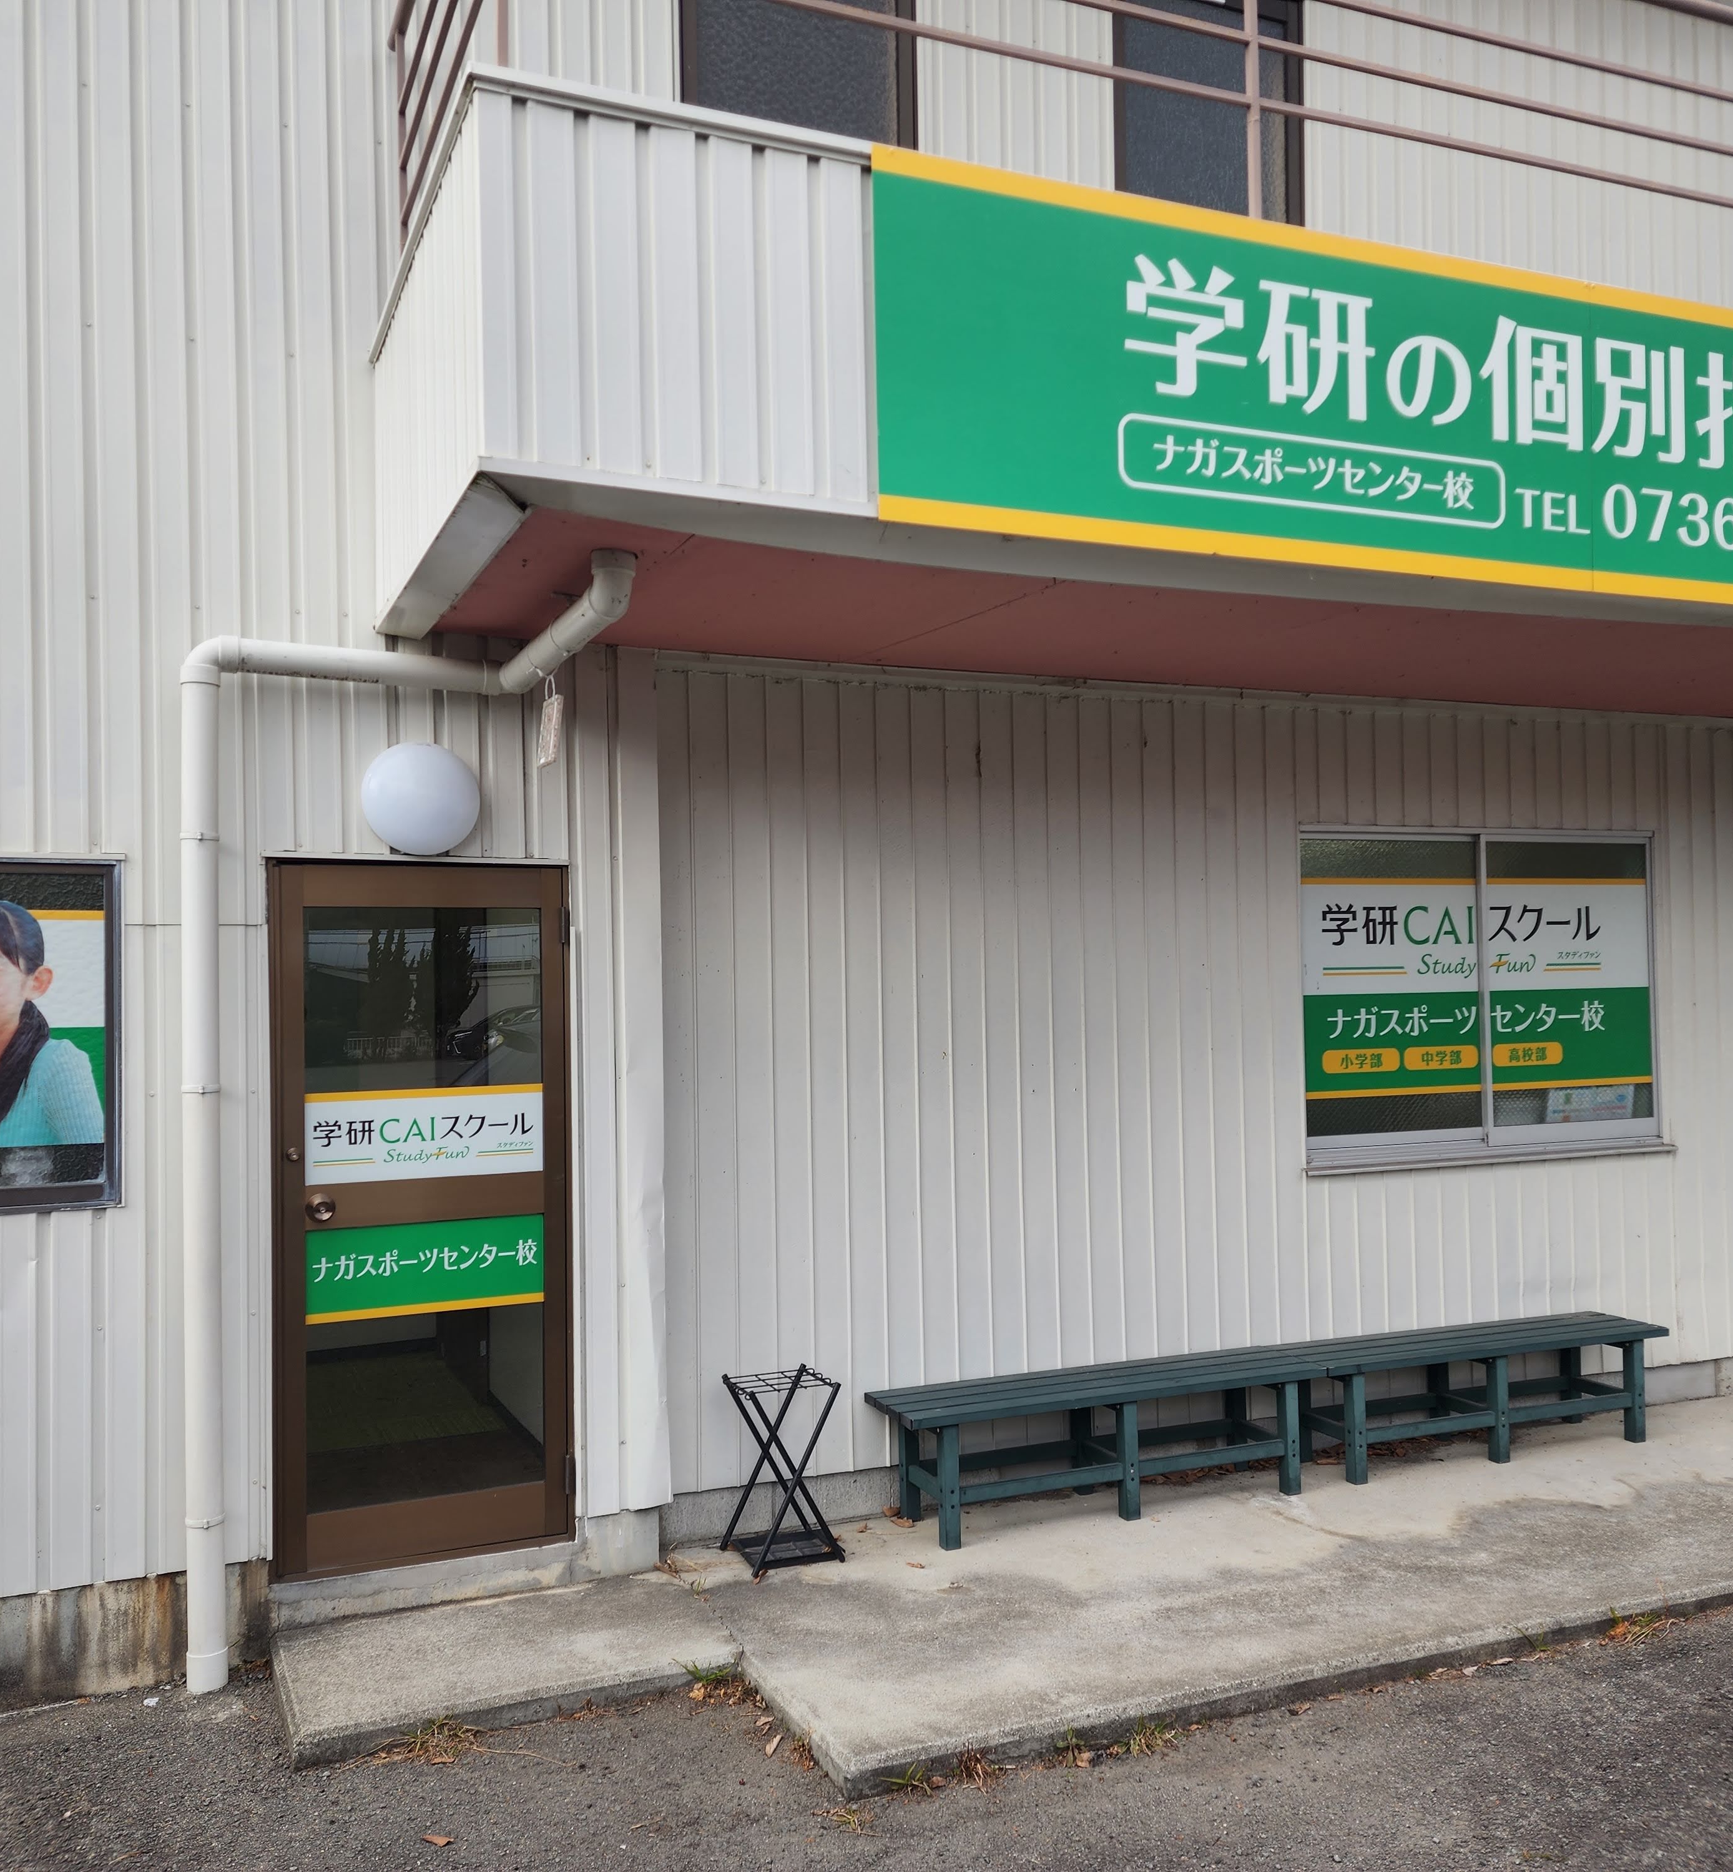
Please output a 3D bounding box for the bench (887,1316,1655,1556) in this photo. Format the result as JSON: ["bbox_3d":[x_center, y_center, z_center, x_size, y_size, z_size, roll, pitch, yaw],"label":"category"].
[{"bbox_3d":[1.429,1.608,5.530,2.904,0.388,0.374,-1,-1,-21],"label":"bench"}]

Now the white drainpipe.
[{"bbox_3d":[-1.116,0.527,3.952,0.923,2.725,1.055,0,-1,-24],"label":"white drainpipe"}]

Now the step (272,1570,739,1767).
[{"bbox_3d":[-0.938,1.864,4.277,1.065,0.095,0.600,0,-1,-24],"label":"step"}]

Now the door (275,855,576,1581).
[{"bbox_3d":[-1.206,0.749,4.529,0.799,1.880,0.080,0,-2,-21],"label":"door"}]

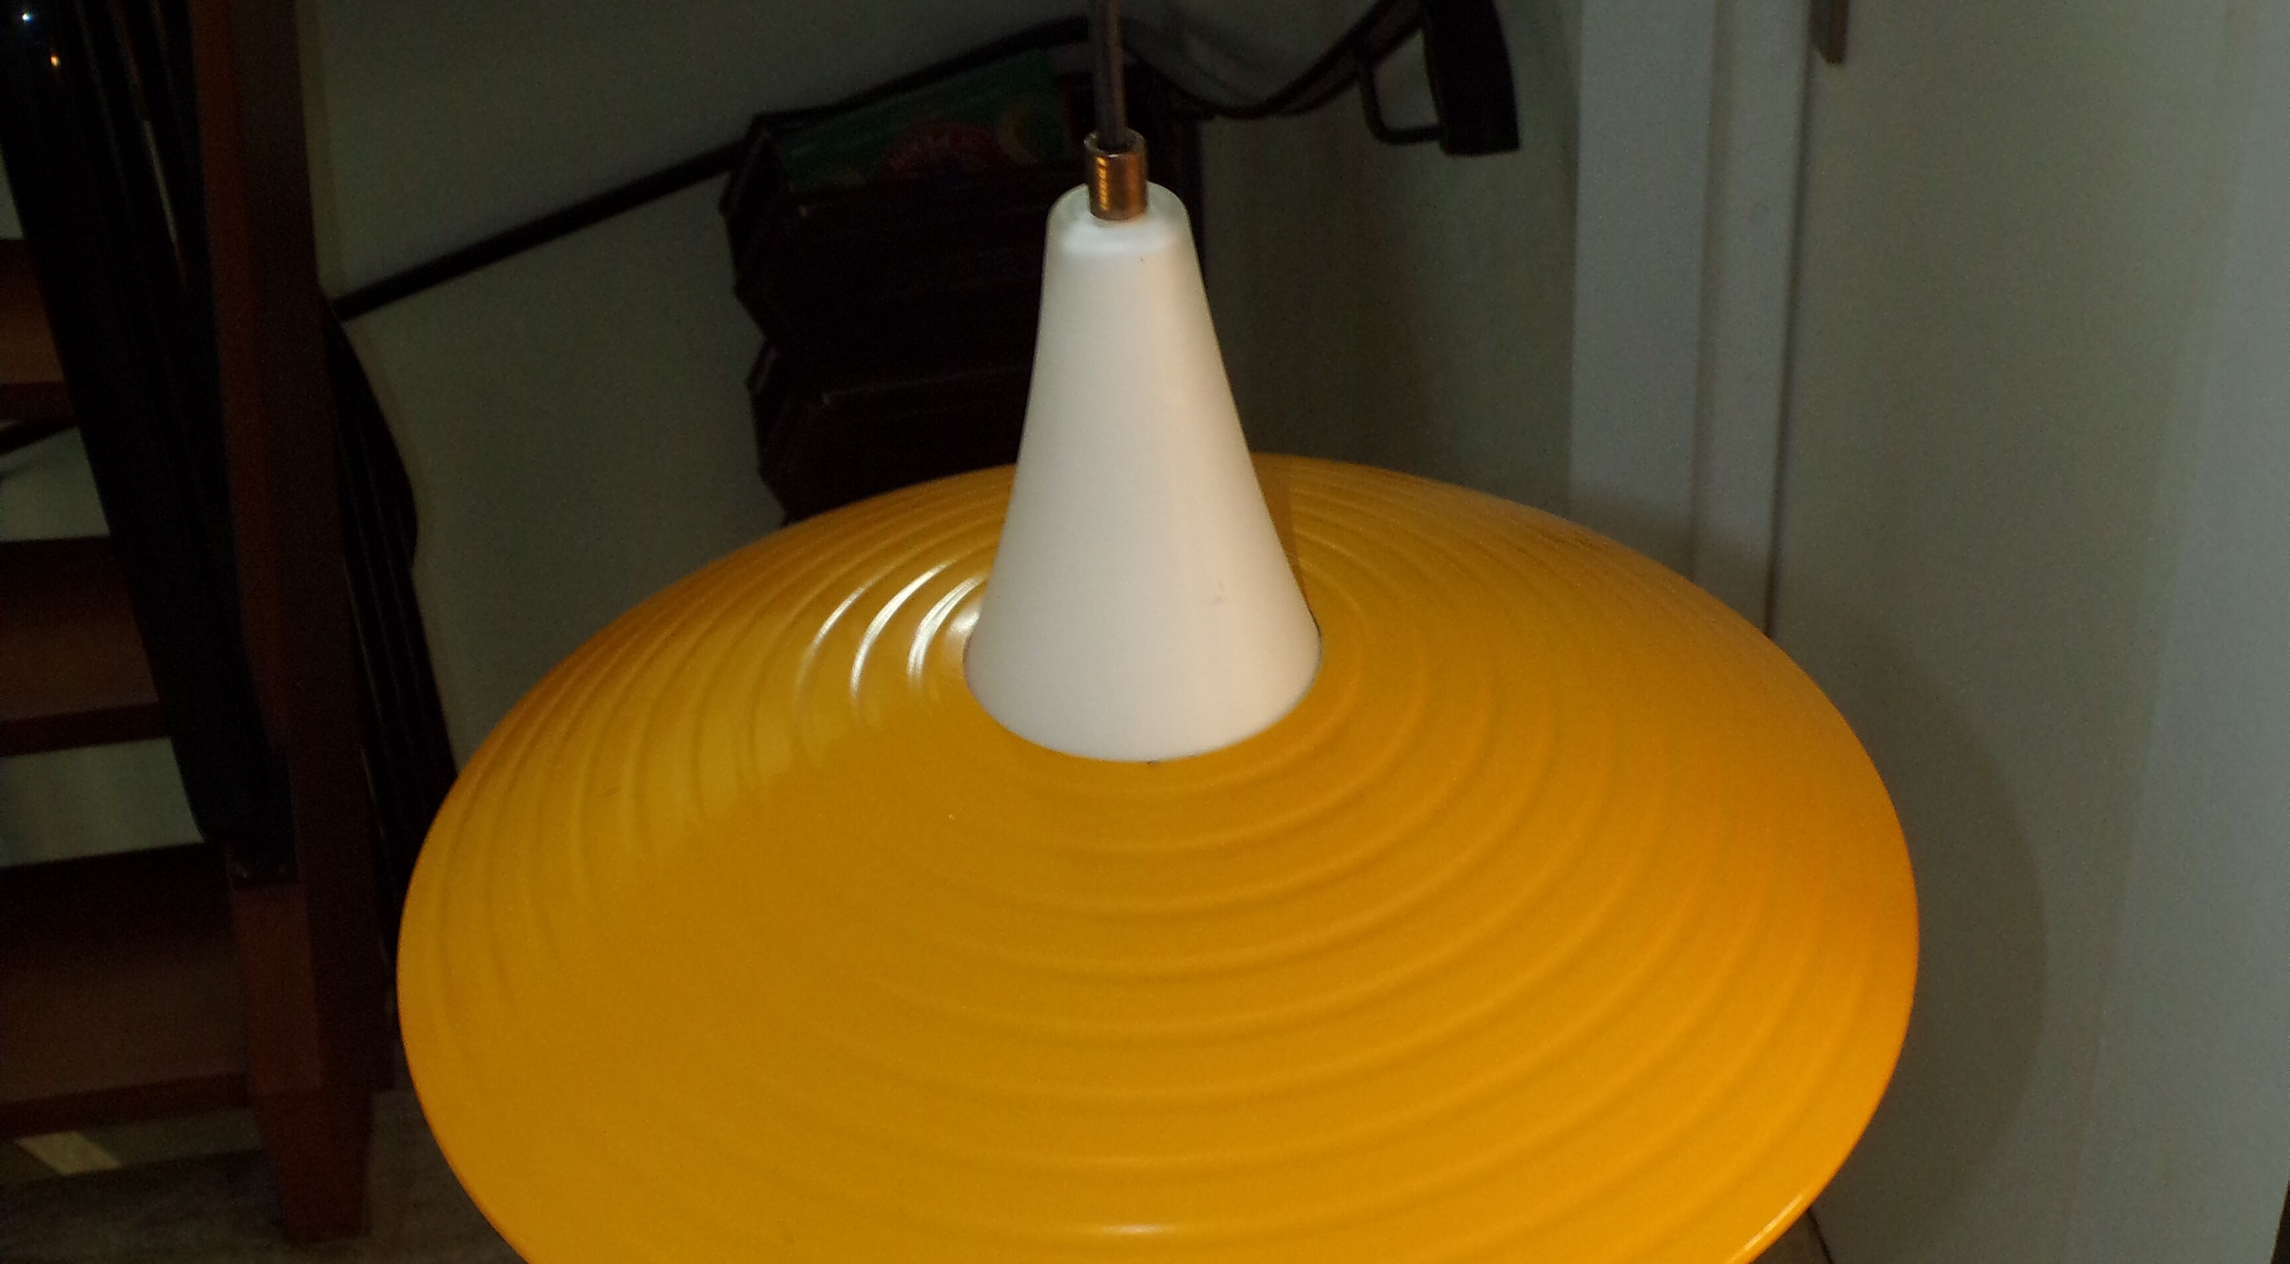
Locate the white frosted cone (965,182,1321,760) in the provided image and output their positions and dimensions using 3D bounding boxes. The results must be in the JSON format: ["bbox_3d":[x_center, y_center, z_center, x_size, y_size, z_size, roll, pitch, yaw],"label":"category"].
[{"bbox_3d":[-0.003,-0.044,0.745,0.084,0.120,0.084,-3,36,0],"label":"white frosted cone"}]

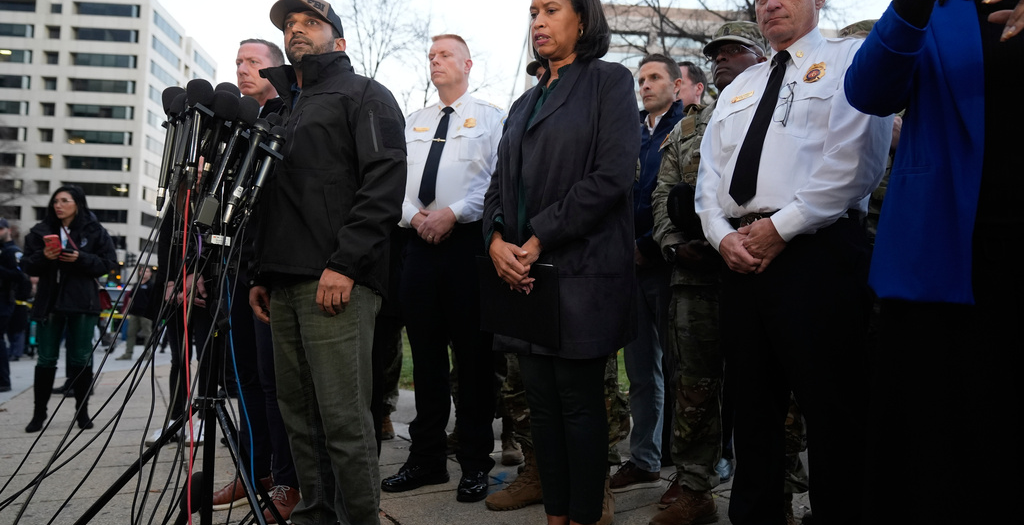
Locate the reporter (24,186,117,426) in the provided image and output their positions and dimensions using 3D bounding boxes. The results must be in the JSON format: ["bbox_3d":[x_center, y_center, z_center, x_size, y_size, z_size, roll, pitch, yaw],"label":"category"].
[{"bbox_3d":[-2.982,0.281,4.616,0.540,1.630,0.420,2,-5,-20],"label":"reporter"}]

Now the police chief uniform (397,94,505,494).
[{"bbox_3d":[-0.273,0.130,2.896,0.540,1.620,0.360,-2,-5,25],"label":"police chief uniform"}]

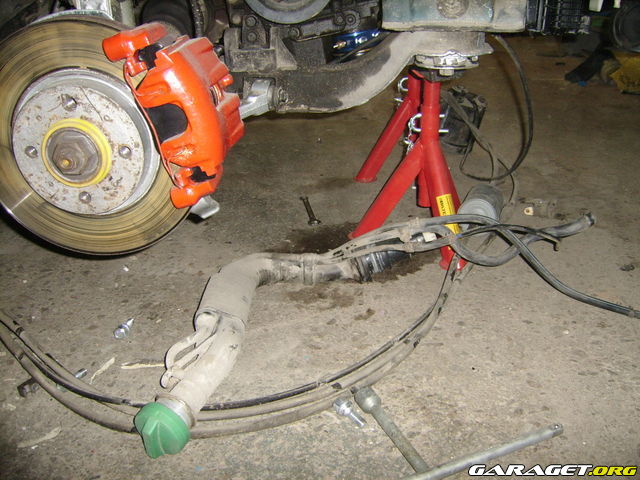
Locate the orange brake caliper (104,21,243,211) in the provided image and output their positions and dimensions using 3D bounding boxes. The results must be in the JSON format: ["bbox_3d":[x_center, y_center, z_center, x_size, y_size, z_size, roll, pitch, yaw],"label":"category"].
[{"bbox_3d":[-0.142,-0.144,0.697,0.096,0.188,0.115,-18,20,10],"label":"orange brake caliper"}]

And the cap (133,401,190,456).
[{"bbox_3d":[-0.181,0.219,0.744,0.066,0.066,0.041,5,22,11],"label":"cap"}]

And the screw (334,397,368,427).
[{"bbox_3d":[0.038,0.221,0.822,0.023,0.022,0.051,-17,32,-36],"label":"screw"}]

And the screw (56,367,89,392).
[{"bbox_3d":[-0.336,0.191,0.882,0.023,0.022,0.051,10,19,21],"label":"screw"}]

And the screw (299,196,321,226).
[{"bbox_3d":[-0.026,-0.070,1.545,0.028,0.012,0.185,-2,22,-8],"label":"screw"}]

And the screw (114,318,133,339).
[{"bbox_3d":[-0.304,0.137,1.017,0.023,0.022,0.051,3,18,6],"label":"screw"}]

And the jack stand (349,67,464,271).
[{"bbox_3d":[0.240,-0.170,1.337,0.270,0.360,0.240,20,29,39],"label":"jack stand"}]

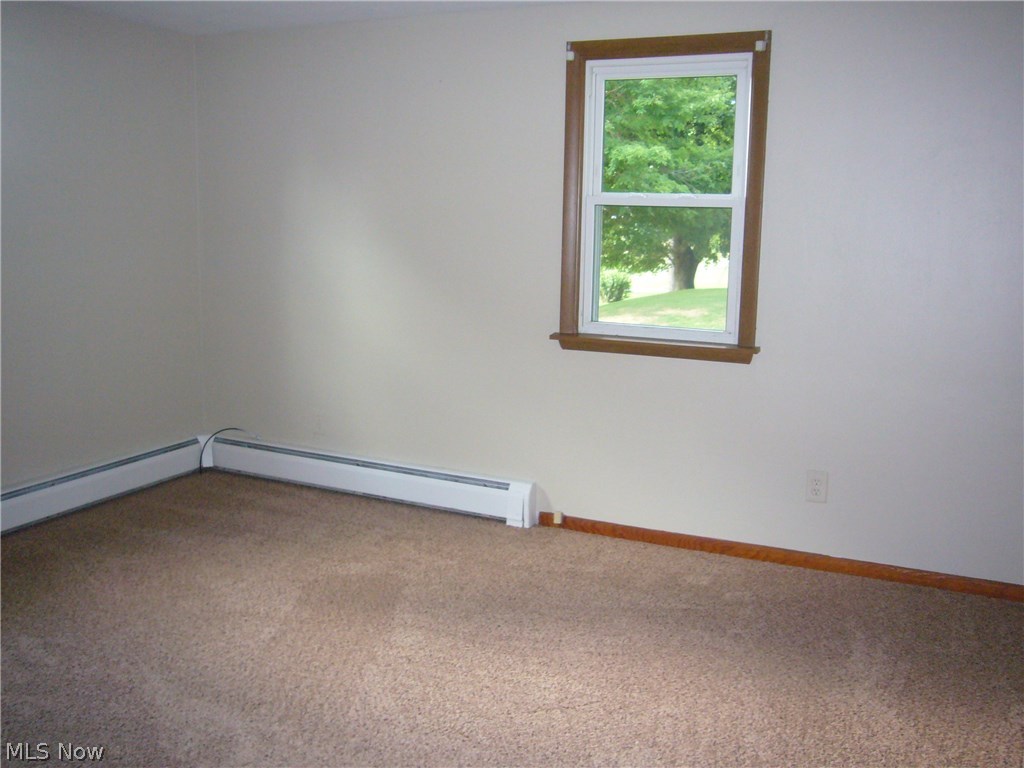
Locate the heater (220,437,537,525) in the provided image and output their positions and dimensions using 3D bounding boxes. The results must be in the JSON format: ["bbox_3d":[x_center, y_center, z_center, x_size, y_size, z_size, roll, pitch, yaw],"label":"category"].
[{"bbox_3d":[-0.744,0.463,4.651,1.853,0.203,0.068,6,11,24],"label":"heater"}]

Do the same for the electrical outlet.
[{"bbox_3d":[1.206,0.410,3.749,0.078,0.123,0.010,6,11,24],"label":"electrical outlet"}]

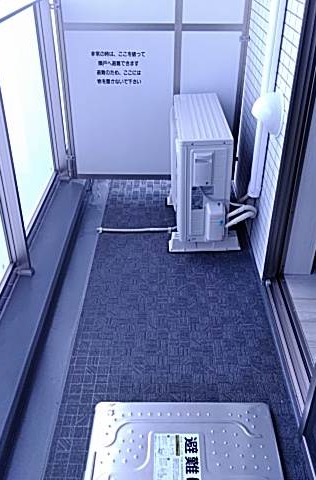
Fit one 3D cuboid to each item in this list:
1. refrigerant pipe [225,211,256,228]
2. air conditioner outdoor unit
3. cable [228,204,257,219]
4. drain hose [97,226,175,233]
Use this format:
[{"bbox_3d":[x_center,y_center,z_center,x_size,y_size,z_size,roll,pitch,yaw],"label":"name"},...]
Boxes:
[{"bbox_3d":[0.430,-0.108,2.605,0.156,0.106,0.075,0,31,1],"label":"refrigerant pipe"},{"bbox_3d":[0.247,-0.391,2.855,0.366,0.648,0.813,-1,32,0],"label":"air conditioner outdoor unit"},{"bbox_3d":[0.430,-0.141,2.549,0.139,0.059,0.050,0,32,1],"label":"cable"},{"bbox_3d":[-0.126,-0.061,2.909,0.455,0.030,0.028,0,32,1],"label":"drain hose"}]

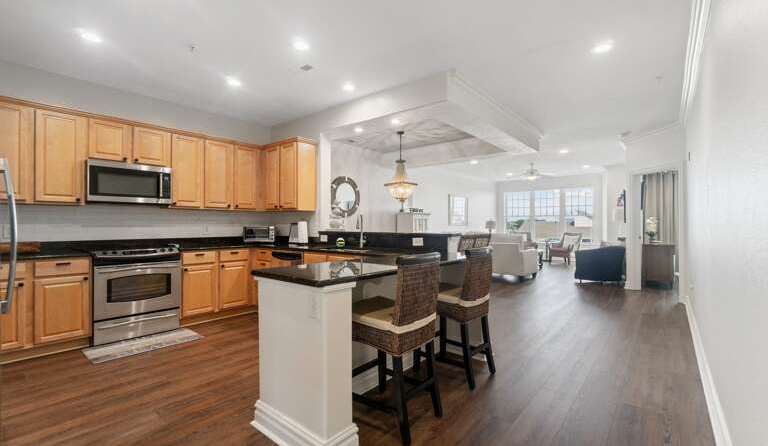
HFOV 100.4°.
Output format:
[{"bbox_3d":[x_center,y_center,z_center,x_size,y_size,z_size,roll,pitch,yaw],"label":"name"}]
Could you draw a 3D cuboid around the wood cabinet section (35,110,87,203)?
[{"bbox_3d":[-3.347,-0.635,3.308,0.335,0.910,0.370,0,0,41],"label":"wood cabinet section"}]

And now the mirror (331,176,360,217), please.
[{"bbox_3d":[-0.761,-0.517,6.412,0.050,0.810,0.810,-1,-1,41],"label":"mirror"}]

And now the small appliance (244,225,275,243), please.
[{"bbox_3d":[-1.836,0.171,4.720,0.425,0.225,0.290,0,-1,-13],"label":"small appliance"}]

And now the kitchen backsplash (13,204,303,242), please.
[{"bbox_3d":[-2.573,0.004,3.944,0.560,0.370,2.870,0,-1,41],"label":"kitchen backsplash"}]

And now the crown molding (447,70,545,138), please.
[{"bbox_3d":[1.804,-1.516,4.577,0.110,0.120,3.300,0,-1,41],"label":"crown molding"}]

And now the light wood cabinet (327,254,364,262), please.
[{"bbox_3d":[-0.218,0.720,3.382,0.540,0.780,0.580,0,-1,41],"label":"light wood cabinet"}]

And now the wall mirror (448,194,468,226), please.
[{"bbox_3d":[2.264,-0.372,9.711,0.050,0.890,1.130,-1,-1,41],"label":"wall mirror"}]

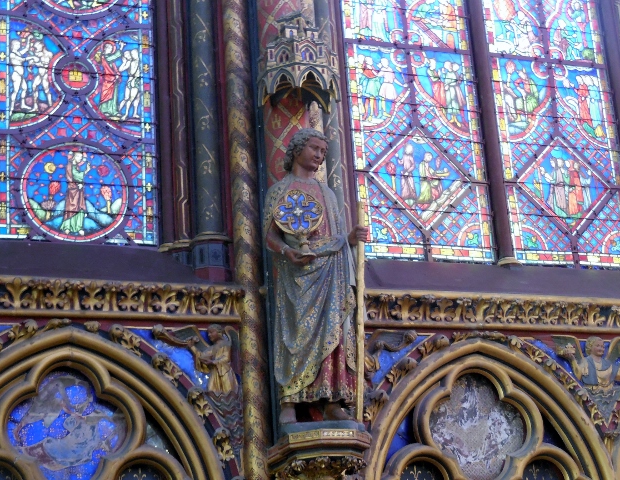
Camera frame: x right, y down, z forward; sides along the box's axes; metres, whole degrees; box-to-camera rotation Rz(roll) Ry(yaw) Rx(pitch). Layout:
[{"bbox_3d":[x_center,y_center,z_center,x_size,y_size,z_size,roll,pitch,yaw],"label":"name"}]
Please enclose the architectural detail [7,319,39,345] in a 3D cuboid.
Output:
[{"bbox_3d":[-1.629,0.519,7.335,0.178,0.153,0.100,3,-20,-18],"label":"architectural detail"}]

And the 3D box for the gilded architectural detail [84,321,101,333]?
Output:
[{"bbox_3d":[-1.256,0.500,7.474,0.092,0.072,0.090,3,-20,-18],"label":"gilded architectural detail"}]

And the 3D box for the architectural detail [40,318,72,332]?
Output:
[{"bbox_3d":[-1.451,0.489,7.409,0.181,0.083,0.090,3,-20,-18],"label":"architectural detail"}]

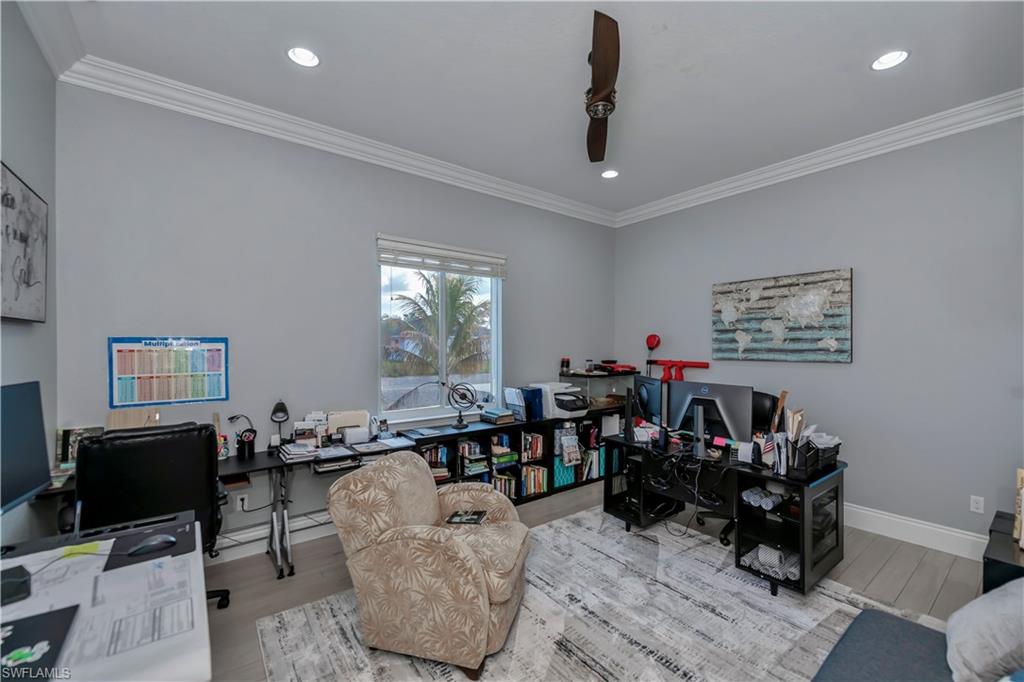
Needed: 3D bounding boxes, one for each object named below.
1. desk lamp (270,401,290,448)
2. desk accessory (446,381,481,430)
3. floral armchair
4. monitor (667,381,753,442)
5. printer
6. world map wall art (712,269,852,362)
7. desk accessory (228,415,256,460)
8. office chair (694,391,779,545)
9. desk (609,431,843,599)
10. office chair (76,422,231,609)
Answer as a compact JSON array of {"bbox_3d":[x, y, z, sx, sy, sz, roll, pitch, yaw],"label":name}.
[{"bbox_3d":[-1.672,0.624,2.841,0.140,0.370,0.180,0,0,-42],"label":"desk lamp"},{"bbox_3d":[-0.466,0.570,3.614,0.330,0.430,0.250,0,0,-7],"label":"desk accessory"},{"bbox_3d":[-0.428,1.105,2.263,0.950,0.880,0.760,0,0,16],"label":"floral armchair"},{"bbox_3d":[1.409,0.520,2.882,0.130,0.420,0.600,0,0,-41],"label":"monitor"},{"bbox_3d":[0.505,0.639,4.277,0.460,0.300,0.420,0,0,-36],"label":"printer"},{"bbox_3d":[2.486,-0.196,3.790,0.035,0.785,1.155,0,0,-36],"label":"world map wall art"},{"bbox_3d":[-1.835,0.653,2.709,0.180,0.300,0.140,0,0,-36],"label":"desk accessory"},{"bbox_3d":[1.839,0.995,3.234,0.660,1.120,0.620,0,0,-36],"label":"office chair"},{"bbox_3d":[1.513,1.189,3.044,0.730,0.730,1.470,0,0,-36],"label":"desk"},{"bbox_3d":[-1.820,0.976,2.025,0.640,1.130,0.700,0,0,-36],"label":"office chair"}]

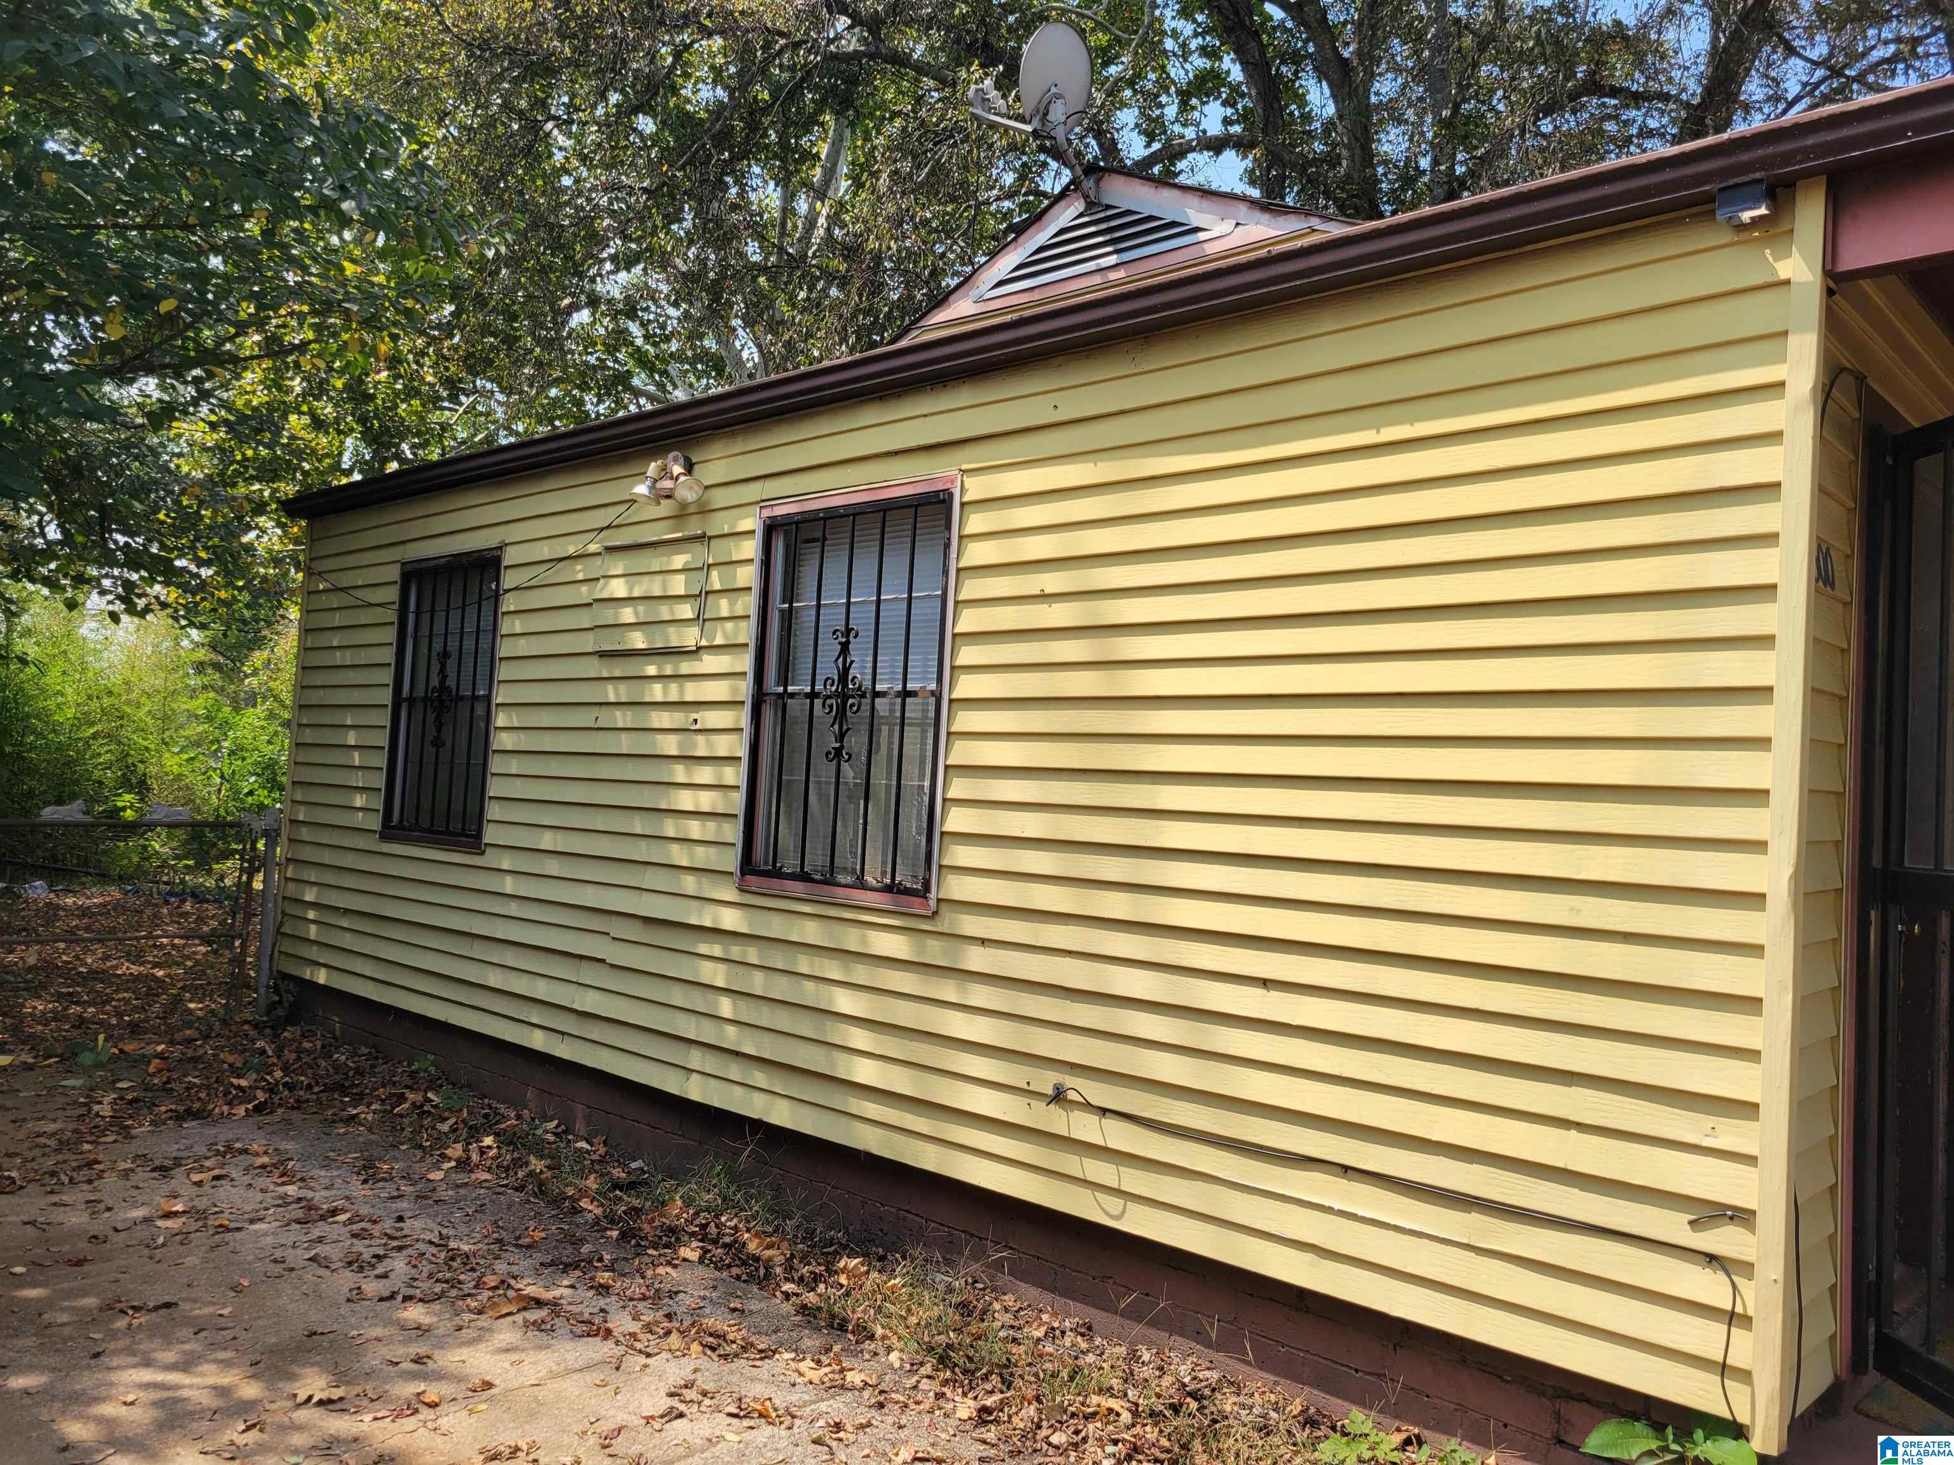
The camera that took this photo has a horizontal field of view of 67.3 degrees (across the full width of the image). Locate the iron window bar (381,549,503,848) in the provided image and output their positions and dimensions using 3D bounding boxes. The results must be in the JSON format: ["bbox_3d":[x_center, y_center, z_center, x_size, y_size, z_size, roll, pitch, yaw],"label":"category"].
[{"bbox_3d":[-2.493,-0.157,6.815,0.980,1.310,0.050,1,-4,44],"label":"iron window bar"}]

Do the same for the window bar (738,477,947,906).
[{"bbox_3d":[-0.438,-0.130,4.855,1.000,1.345,0.090,1,-4,44],"label":"window bar"}]

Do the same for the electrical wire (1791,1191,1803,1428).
[{"bbox_3d":[1.586,1.116,2.841,0.018,0.455,0.035,1,-4,44],"label":"electrical wire"}]

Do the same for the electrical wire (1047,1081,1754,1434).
[{"bbox_3d":[0.829,1.148,3.437,1.790,0.385,0.060,1,-4,44],"label":"electrical wire"}]

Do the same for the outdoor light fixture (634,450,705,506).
[{"bbox_3d":[-1.145,-0.946,5.461,0.270,0.215,0.200,1,-4,44],"label":"outdoor light fixture"}]

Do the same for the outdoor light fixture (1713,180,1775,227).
[{"bbox_3d":[1.552,-1.068,2.966,0.095,0.083,0.075,1,-4,44],"label":"outdoor light fixture"}]

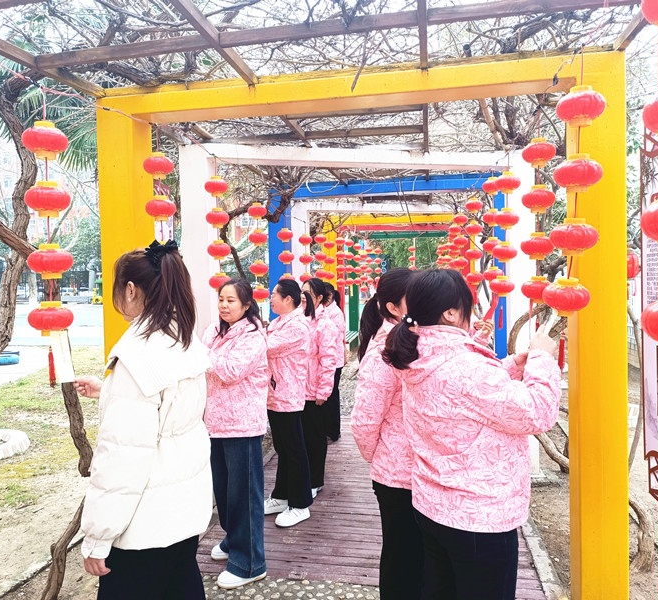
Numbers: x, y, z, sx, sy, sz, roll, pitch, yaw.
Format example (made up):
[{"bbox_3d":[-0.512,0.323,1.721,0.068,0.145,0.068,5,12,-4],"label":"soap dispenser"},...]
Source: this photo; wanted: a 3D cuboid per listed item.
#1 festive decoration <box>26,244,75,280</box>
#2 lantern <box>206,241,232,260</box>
[{"bbox_3d":[-1.174,-0.161,2.340,0.172,0.147,0.172,-1,1,0],"label":"festive decoration"},{"bbox_3d":[-0.797,-0.362,4.040,0.165,0.144,0.165,-1,2,0],"label":"lantern"}]

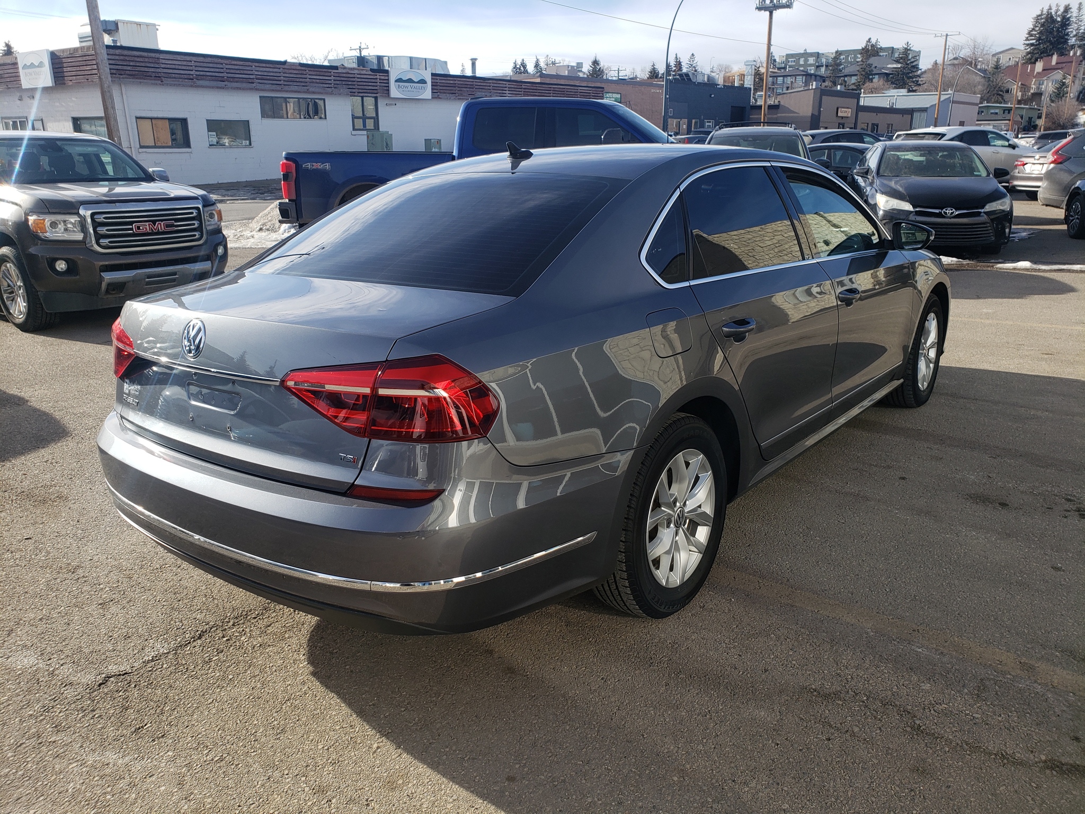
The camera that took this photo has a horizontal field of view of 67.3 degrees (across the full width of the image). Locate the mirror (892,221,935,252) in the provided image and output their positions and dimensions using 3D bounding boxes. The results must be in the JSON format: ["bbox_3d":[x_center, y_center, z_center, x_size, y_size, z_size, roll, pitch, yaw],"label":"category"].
[{"bbox_3d":[1.780,-0.820,3.887,0.210,0.150,0.150,10,20,38],"label":"mirror"}]

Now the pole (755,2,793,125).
[{"bbox_3d":[13.295,-20.011,48.422,2.200,11.000,0.600,3,17,16],"label":"pole"}]

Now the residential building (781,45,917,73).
[{"bbox_3d":[110.100,-117.500,289.700,38.000,13.000,26.000,14,22,42],"label":"residential building"}]

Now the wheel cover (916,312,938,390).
[{"bbox_3d":[2.184,-0.322,4.716,0.100,0.450,0.450,10,20,35],"label":"wheel cover"}]

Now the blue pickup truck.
[{"bbox_3d":[-0.090,-2.920,10.780,6.300,2.040,2.100,3,16,11],"label":"blue pickup truck"}]

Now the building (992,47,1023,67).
[{"bbox_3d":[105.140,-76.956,183.261,10.000,7.500,11.000,8,19,30],"label":"building"}]

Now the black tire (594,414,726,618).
[{"bbox_3d":[0.371,0.343,2.683,0.220,0.662,0.662,11,21,38],"label":"black tire"}]

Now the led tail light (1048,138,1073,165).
[{"bbox_3d":[9.668,-4.767,15.200,0.400,0.520,0.320,5,18,22],"label":"led tail light"}]

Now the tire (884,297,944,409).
[{"bbox_3d":[2.137,-0.331,4.753,0.220,0.662,0.662,10,20,35],"label":"tire"}]

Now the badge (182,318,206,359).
[{"bbox_3d":[-0.923,-0.178,2.148,0.118,0.118,0.016,10,10,38],"label":"badge"}]

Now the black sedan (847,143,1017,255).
[{"bbox_3d":[5.800,-3.310,12.530,1.860,1.470,4.850,4,18,15],"label":"black sedan"}]

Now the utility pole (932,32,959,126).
[{"bbox_3d":[40.000,-32.400,81.700,2.400,9.600,0.350,6,17,20],"label":"utility pole"}]

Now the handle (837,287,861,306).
[{"bbox_3d":[1.311,-0.476,3.497,0.065,0.070,0.245,11,21,38],"label":"handle"}]

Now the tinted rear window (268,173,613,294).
[{"bbox_3d":[-0.342,-0.631,2.786,1.270,0.120,0.800,10,44,38],"label":"tinted rear window"}]

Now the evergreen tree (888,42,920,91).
[{"bbox_3d":[57.671,-53.615,130.000,5.300,10.500,5.300,6,18,24],"label":"evergreen tree"}]

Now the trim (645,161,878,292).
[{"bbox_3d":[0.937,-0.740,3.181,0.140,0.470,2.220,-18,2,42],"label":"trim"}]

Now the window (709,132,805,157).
[{"bbox_3d":[2.900,-3.430,11.000,1.380,0.130,0.780,4,54,15],"label":"window"}]

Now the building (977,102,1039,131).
[{"bbox_3d":[89.700,-57.000,164.200,16.000,6.300,10.000,-8,18,-26],"label":"building"}]

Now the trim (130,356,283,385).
[{"bbox_3d":[-0.922,-0.109,2.165,0.745,0.024,0.040,10,20,38],"label":"trim"}]

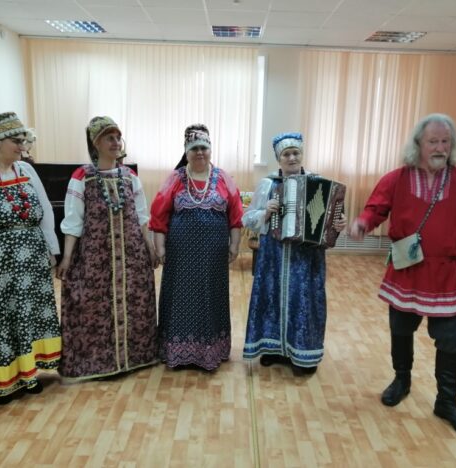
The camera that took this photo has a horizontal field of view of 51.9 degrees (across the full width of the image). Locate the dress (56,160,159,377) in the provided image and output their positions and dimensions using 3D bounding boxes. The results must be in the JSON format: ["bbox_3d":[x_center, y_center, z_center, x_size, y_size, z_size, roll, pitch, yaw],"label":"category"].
[{"bbox_3d":[-0.768,0.202,3.036,0.600,1.286,0.420,-1,11,-17],"label":"dress"}]

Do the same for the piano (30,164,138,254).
[{"bbox_3d":[-1.756,-0.221,5.494,1.460,1.200,0.600,0,12,-11],"label":"piano"}]

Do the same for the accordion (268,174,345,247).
[{"bbox_3d":[0.482,-0.135,2.806,0.380,0.370,0.200,12,11,5],"label":"accordion"}]

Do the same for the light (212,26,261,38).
[{"bbox_3d":[0.098,-2.324,5.338,0.600,0.070,0.600,2,11,0],"label":"light"}]

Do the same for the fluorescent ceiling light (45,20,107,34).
[{"bbox_3d":[-1.691,-2.374,5.381,0.585,0.060,0.585,2,11,1],"label":"fluorescent ceiling light"}]

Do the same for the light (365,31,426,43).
[{"bbox_3d":[1.907,-2.241,5.345,0.585,0.060,0.585,2,11,1],"label":"light"}]

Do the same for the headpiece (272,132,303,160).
[{"bbox_3d":[0.376,-0.553,2.962,0.180,0.160,0.200,2,11,1],"label":"headpiece"}]

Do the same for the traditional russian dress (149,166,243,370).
[{"bbox_3d":[-0.211,0.208,3.095,0.580,1.289,0.370,2,11,-2],"label":"traditional russian dress"}]

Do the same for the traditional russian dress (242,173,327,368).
[{"bbox_3d":[0.402,0.235,3.175,0.560,1.260,0.400,3,11,7],"label":"traditional russian dress"}]

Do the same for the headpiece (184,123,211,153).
[{"bbox_3d":[-0.191,-0.605,2.939,0.165,0.170,0.200,1,11,-4],"label":"headpiece"}]

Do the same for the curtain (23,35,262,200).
[{"bbox_3d":[-1.135,-1.337,6.144,3.000,2.200,0.140,2,11,0],"label":"curtain"}]

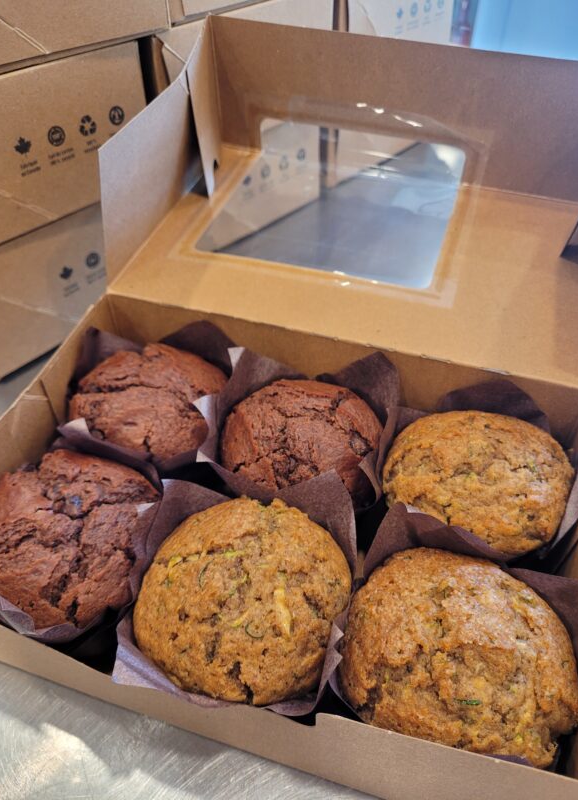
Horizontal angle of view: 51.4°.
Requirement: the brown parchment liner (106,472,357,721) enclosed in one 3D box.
[{"bbox_3d":[-0.018,0.087,0.261,0.095,0.070,0.104,12,44,10],"label":"brown parchment liner"}]

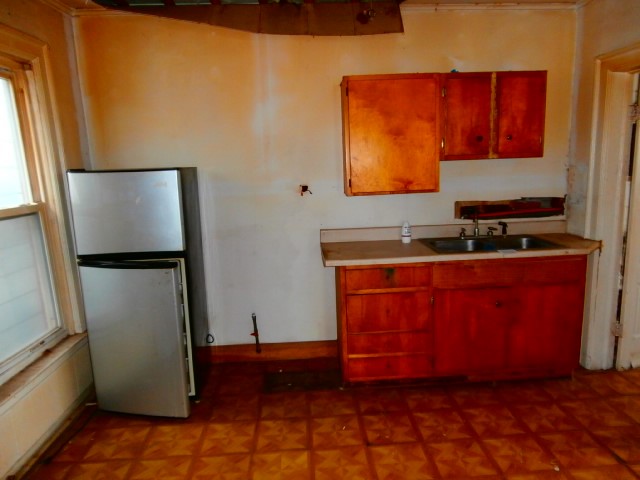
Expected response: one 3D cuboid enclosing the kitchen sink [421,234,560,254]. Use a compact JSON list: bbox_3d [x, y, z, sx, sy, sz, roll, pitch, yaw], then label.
[{"bbox_3d":[1.177,0.102,3.128,0.840,0.170,0.540,-2,10,-2],"label":"kitchen sink"}]

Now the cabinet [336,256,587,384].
[{"bbox_3d":[0.921,0.500,3.167,1.571,0.855,0.610,-2,10,-2],"label":"cabinet"}]

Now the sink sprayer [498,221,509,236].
[{"bbox_3d":[1.368,-0.082,3.312,0.070,0.120,0.040,-7,10,-27],"label":"sink sprayer"}]

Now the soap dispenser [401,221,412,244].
[{"bbox_3d":[0.632,-0.057,3.231,0.065,0.166,0.060,-2,10,-2],"label":"soap dispenser"}]

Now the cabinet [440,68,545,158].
[{"bbox_3d":[1.171,-0.857,3.130,0.720,0.567,0.275,-2,10,-2],"label":"cabinet"}]

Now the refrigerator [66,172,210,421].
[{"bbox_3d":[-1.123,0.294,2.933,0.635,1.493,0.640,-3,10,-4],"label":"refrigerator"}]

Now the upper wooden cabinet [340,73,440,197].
[{"bbox_3d":[0.493,-0.723,3.118,0.638,0.780,0.275,-2,10,-2],"label":"upper wooden cabinet"}]

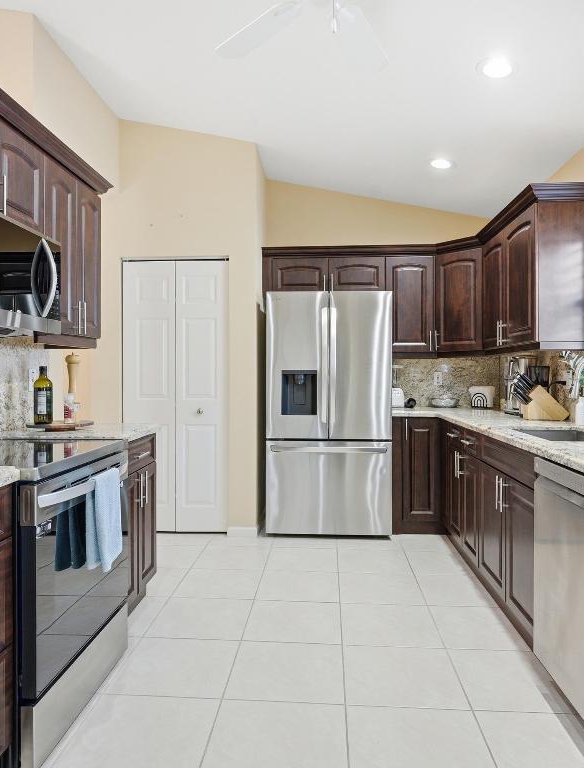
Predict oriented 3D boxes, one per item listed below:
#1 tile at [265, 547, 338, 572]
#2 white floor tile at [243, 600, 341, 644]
[{"bbox_3d":[0.072,1.142,3.524,0.443,0.010,0.443,0,1,4],"label":"tile"},{"bbox_3d":[0.011,1.167,2.665,0.454,0.010,0.448,0,1,4],"label":"white floor tile"}]

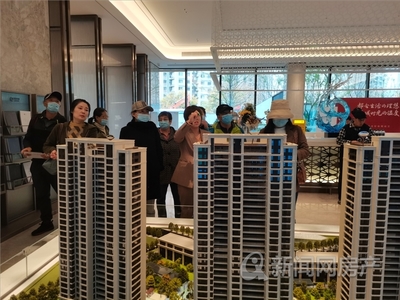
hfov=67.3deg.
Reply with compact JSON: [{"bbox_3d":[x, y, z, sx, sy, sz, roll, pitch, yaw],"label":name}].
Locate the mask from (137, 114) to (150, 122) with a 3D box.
[{"bbox_3d":[-0.718,-0.402,3.850,0.150,0.110,0.085,-3,6,-30],"label":"mask"}]

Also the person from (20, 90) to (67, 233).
[{"bbox_3d":[-1.917,0.156,3.679,0.570,1.712,0.440,-1,6,-18],"label":"person"}]

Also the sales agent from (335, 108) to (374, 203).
[{"bbox_3d":[2.640,0.106,5.016,0.550,1.602,0.400,2,6,13],"label":"sales agent"}]

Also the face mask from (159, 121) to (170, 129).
[{"bbox_3d":[-0.493,-0.352,4.200,0.145,0.110,0.085,2,6,15],"label":"face mask"}]

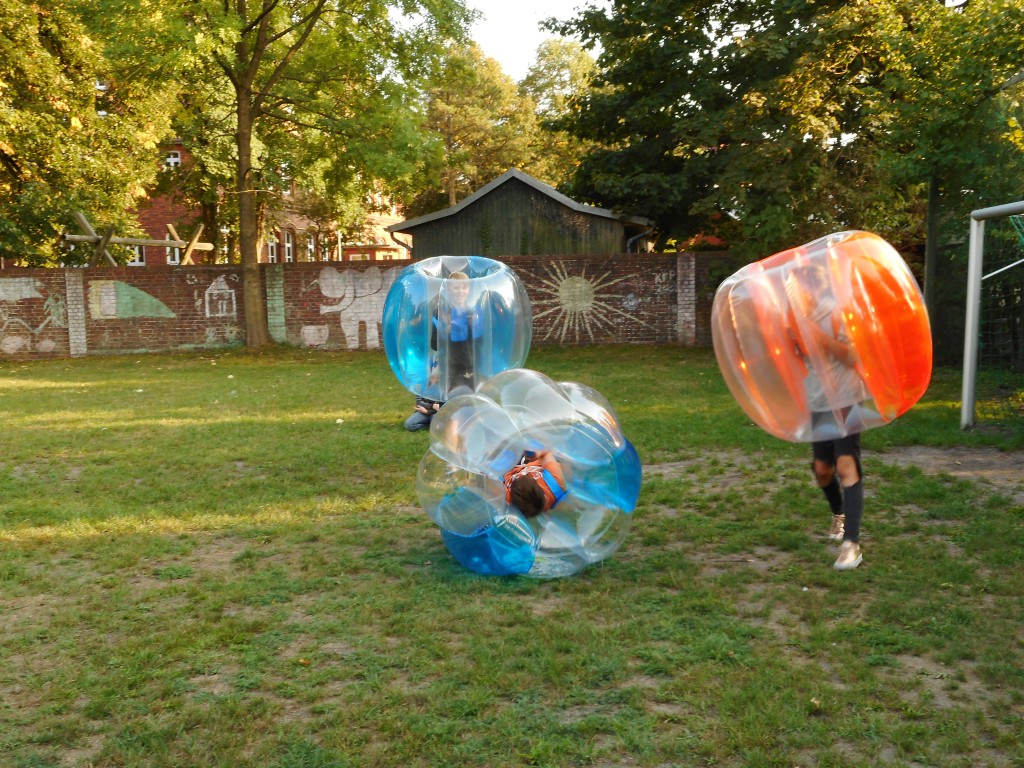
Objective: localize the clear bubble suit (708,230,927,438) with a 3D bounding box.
[{"bbox_3d":[1.787,-0.261,6.620,1.190,1.040,1.190,-15,7,26],"label":"clear bubble suit"}]

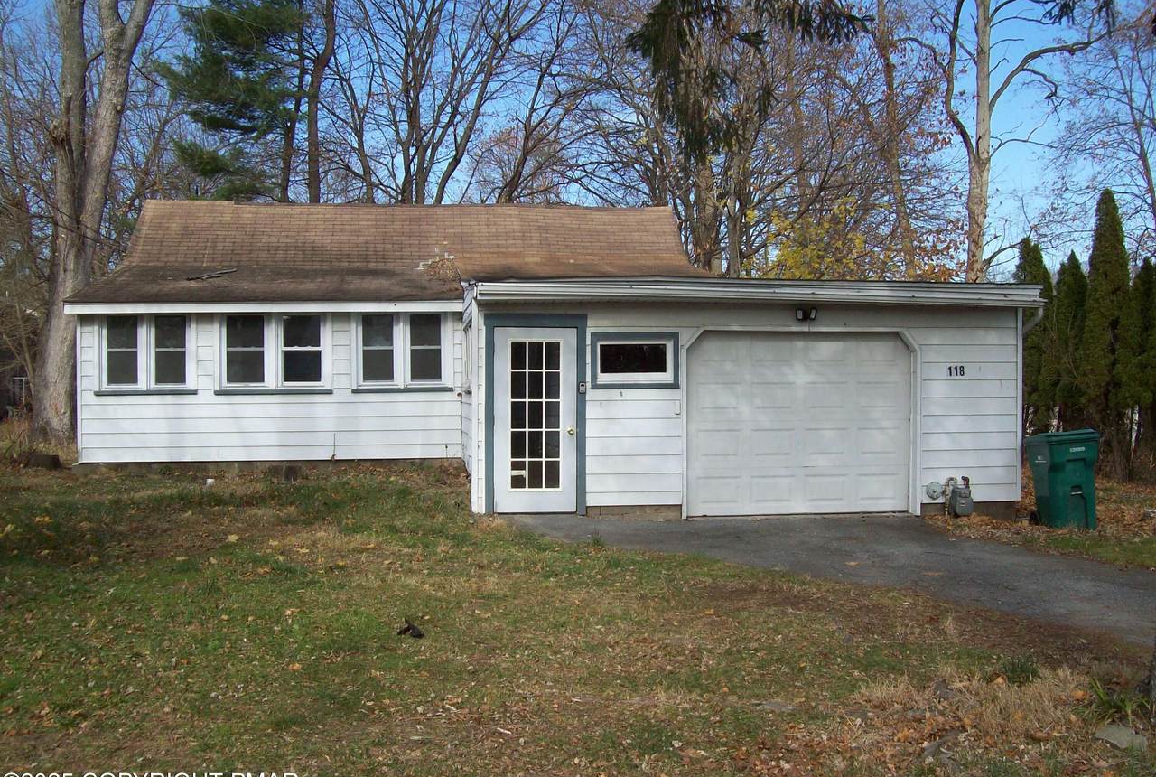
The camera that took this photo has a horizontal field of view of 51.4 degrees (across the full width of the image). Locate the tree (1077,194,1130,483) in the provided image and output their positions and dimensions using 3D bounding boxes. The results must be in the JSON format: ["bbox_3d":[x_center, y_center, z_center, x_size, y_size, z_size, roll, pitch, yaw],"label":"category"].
[{"bbox_3d":[8.100,-0.850,18.500,0.830,4.400,0.830,0,1,0],"label":"tree"}]

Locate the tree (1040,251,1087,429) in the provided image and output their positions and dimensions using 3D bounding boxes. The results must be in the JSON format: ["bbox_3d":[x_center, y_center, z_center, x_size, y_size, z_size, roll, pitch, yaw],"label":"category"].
[{"bbox_3d":[7.930,-0.460,19.600,0.800,3.580,0.800,0,1,0],"label":"tree"}]

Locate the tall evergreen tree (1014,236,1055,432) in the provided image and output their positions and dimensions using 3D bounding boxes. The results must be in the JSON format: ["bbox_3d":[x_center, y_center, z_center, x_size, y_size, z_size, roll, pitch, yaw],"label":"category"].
[{"bbox_3d":[7.820,-0.630,20.500,0.780,3.900,0.780,0,1,0],"label":"tall evergreen tree"}]

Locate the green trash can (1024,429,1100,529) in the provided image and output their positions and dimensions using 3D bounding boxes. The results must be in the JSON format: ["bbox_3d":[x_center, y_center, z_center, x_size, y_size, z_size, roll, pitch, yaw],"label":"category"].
[{"bbox_3d":[5.400,1.000,13.450,0.620,1.080,0.740,0,1,2],"label":"green trash can"}]

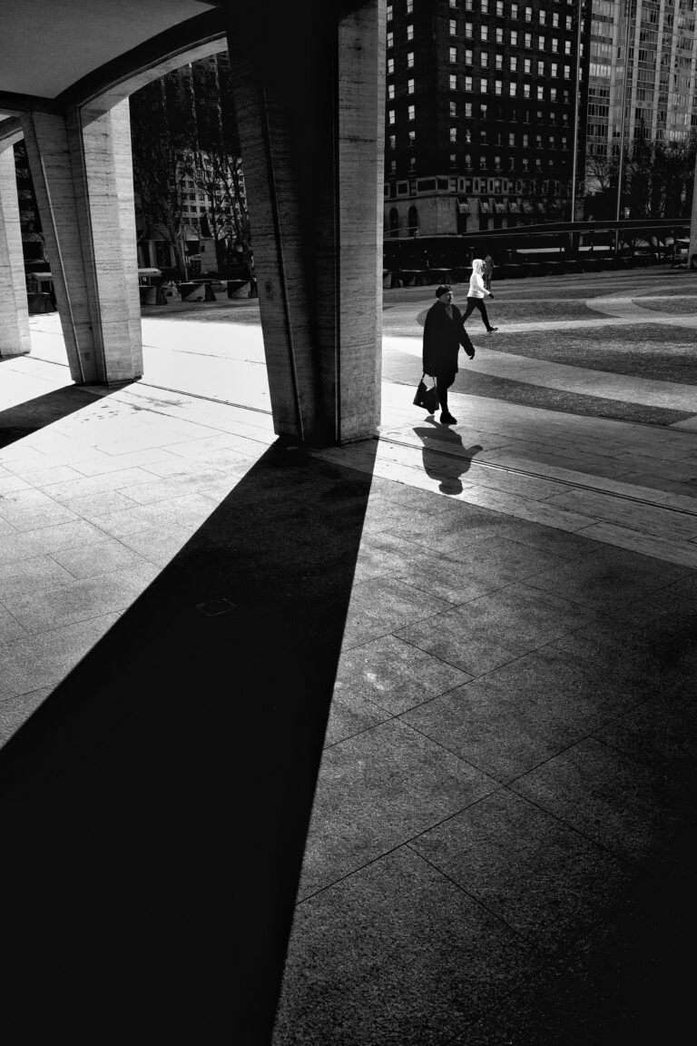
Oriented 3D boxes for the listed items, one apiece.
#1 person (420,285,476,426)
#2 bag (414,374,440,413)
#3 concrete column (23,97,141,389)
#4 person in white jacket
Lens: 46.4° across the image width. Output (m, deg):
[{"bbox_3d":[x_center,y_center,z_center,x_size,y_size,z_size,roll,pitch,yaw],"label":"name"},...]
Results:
[{"bbox_3d":[1.258,-2.164,10.431,0.550,1.690,0.600,11,22,37],"label":"person"},{"bbox_3d":[1.003,-1.669,10.387,0.360,0.430,0.130,11,22,37],"label":"bag"},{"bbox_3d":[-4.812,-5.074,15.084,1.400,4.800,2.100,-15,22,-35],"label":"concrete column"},{"bbox_3d":[3.237,-5.673,20.248,0.950,1.700,0.500,-2,18,3],"label":"person in white jacket"}]

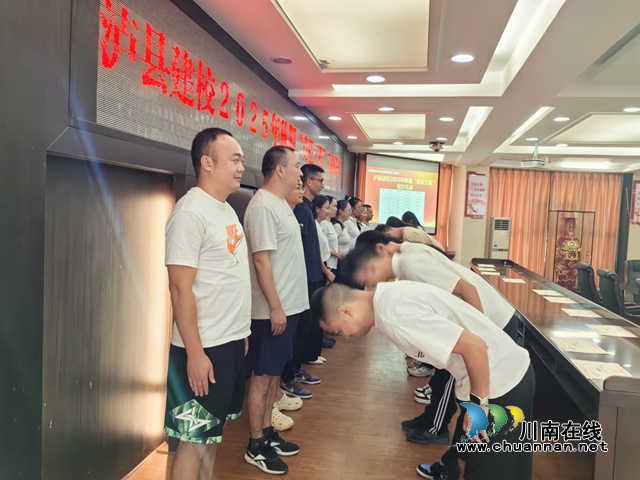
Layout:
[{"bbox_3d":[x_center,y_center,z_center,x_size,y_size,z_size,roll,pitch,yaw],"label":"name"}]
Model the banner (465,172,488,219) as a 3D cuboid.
[{"bbox_3d":[3.088,-0.878,9.850,0.460,0.930,0.030,3,3,11],"label":"banner"}]

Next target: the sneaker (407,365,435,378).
[{"bbox_3d":[0.929,1.165,4.476,0.285,0.110,0.110,3,3,9],"label":"sneaker"}]

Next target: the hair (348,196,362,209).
[{"bbox_3d":[0.441,-0.433,6.154,0.200,0.180,0.170,4,3,17],"label":"hair"}]

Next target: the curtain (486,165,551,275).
[{"bbox_3d":[3.989,-0.217,10.259,1.218,2.412,0.150,3,3,11],"label":"curtain"}]

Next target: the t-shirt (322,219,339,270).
[{"bbox_3d":[0.068,0.036,5.251,0.270,0.520,0.420,4,3,17],"label":"t-shirt"}]

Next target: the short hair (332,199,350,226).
[{"bbox_3d":[0.255,-0.319,5.686,0.210,0.260,0.180,4,3,17],"label":"short hair"}]

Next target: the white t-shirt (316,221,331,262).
[{"bbox_3d":[-0.026,0.047,4.760,0.280,0.500,0.420,4,3,17],"label":"white t-shirt"}]

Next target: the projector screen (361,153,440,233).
[{"bbox_3d":[1.637,-0.857,9.868,1.637,1.480,0.060,1,3,-20],"label":"projector screen"}]

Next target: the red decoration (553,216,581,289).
[{"bbox_3d":[4.675,0.252,9.374,0.470,1.348,0.470,3,3,11],"label":"red decoration"}]

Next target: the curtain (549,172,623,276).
[{"bbox_3d":[5.244,-0.149,10.004,1.285,2.415,0.150,3,3,11],"label":"curtain"}]

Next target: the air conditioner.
[{"bbox_3d":[3.500,0.293,9.822,0.420,1.460,0.310,4,3,20],"label":"air conditioner"}]

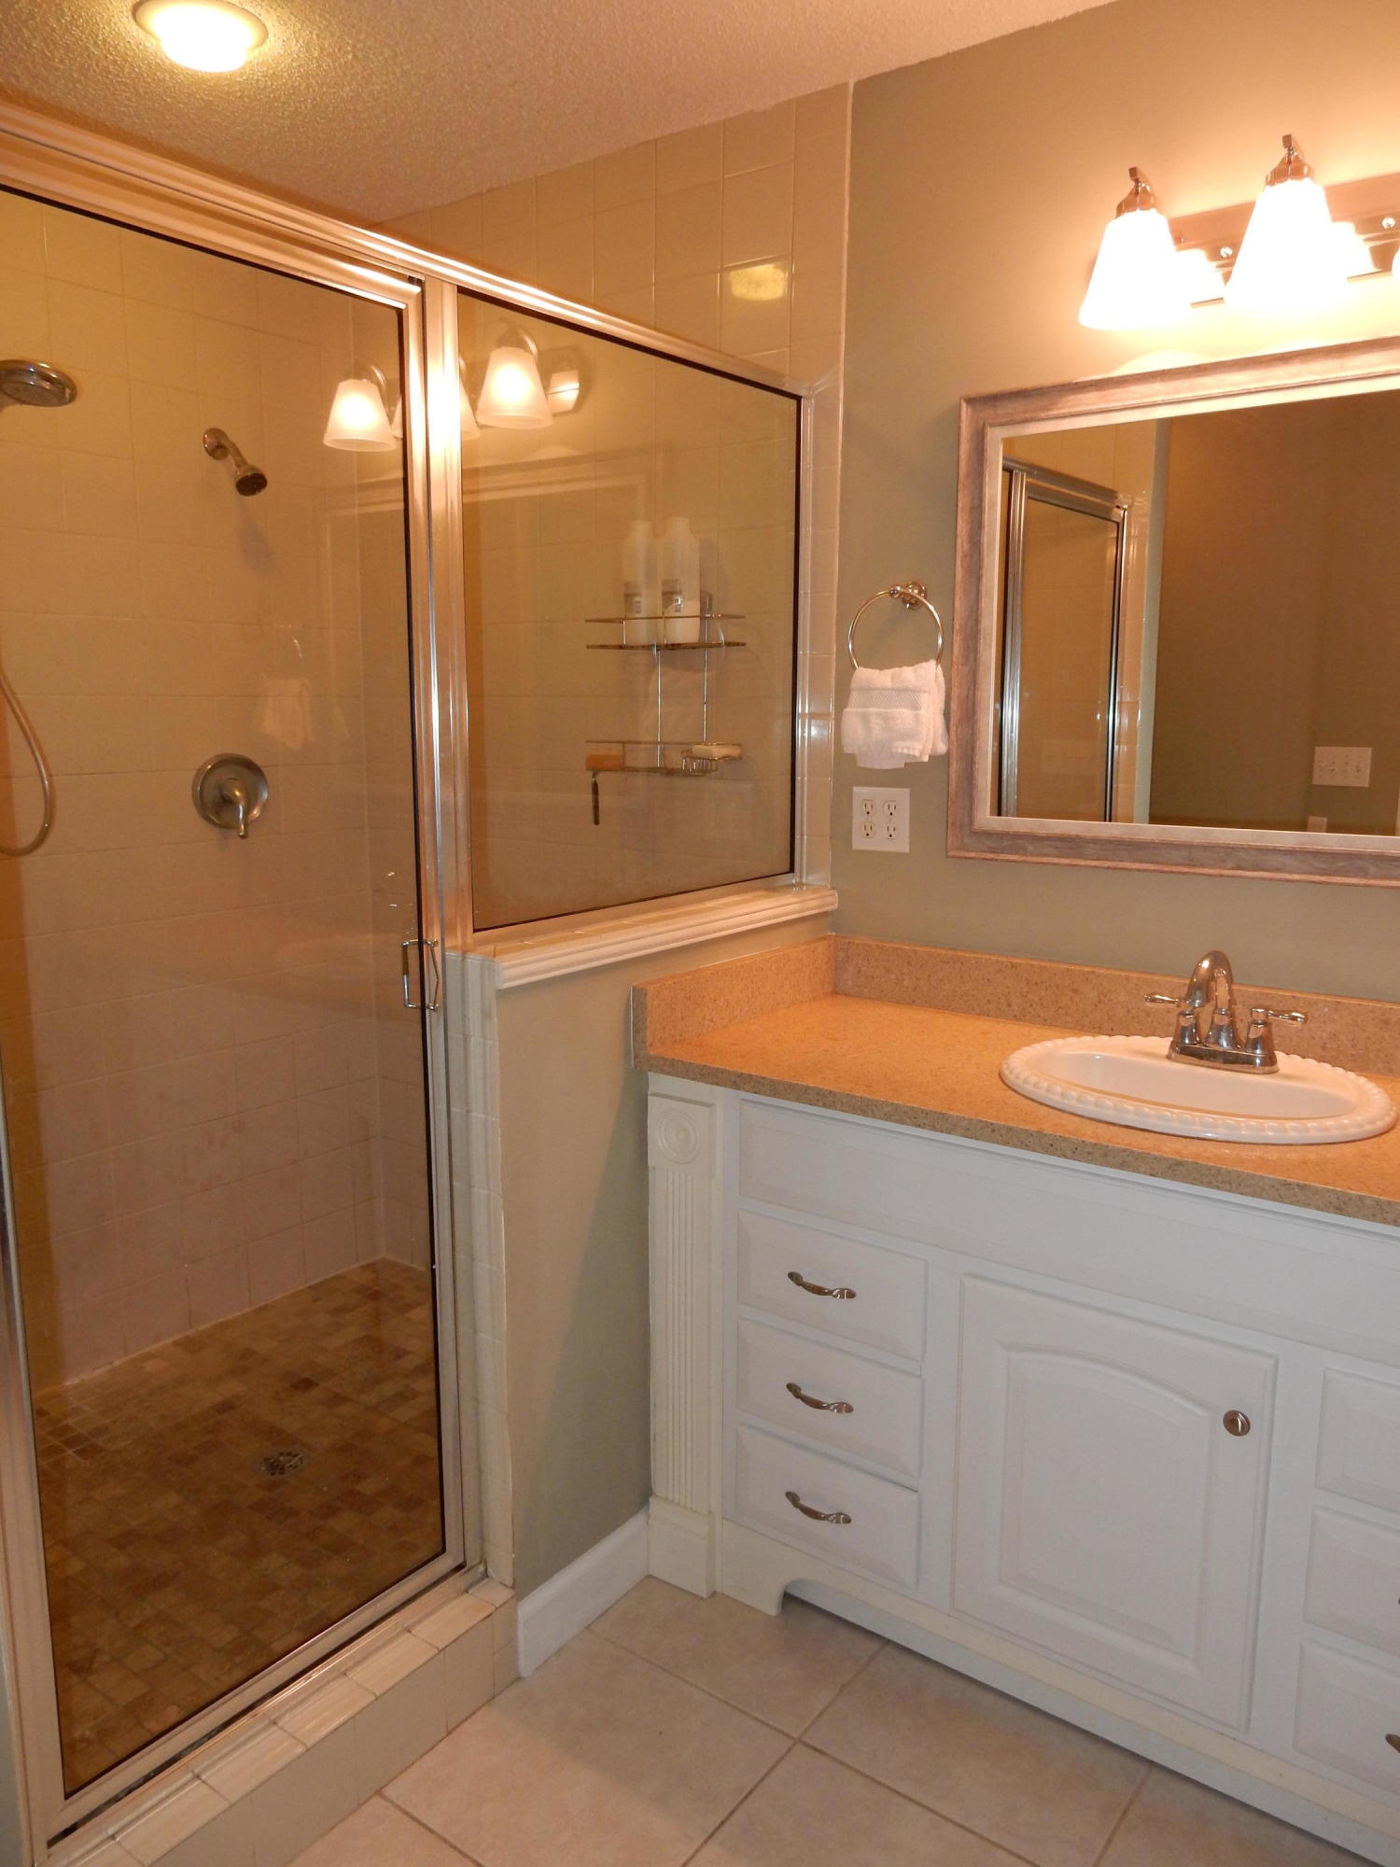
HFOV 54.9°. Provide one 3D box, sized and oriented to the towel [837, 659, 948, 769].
[{"bbox_3d":[0.334,-0.376,2.322,0.172,0.182,0.080,7,12,35],"label":"towel"}]

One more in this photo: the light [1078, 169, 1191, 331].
[{"bbox_3d":[0.626,-0.983,1.926,0.154,0.204,0.165,7,12,35],"label":"light"}]

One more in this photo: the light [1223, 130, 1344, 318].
[{"bbox_3d":[0.792,-0.962,1.808,0.154,0.204,0.165,7,12,35],"label":"light"}]

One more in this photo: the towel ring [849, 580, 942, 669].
[{"bbox_3d":[0.349,-0.506,2.315,0.178,0.190,0.078,7,12,35],"label":"towel ring"}]

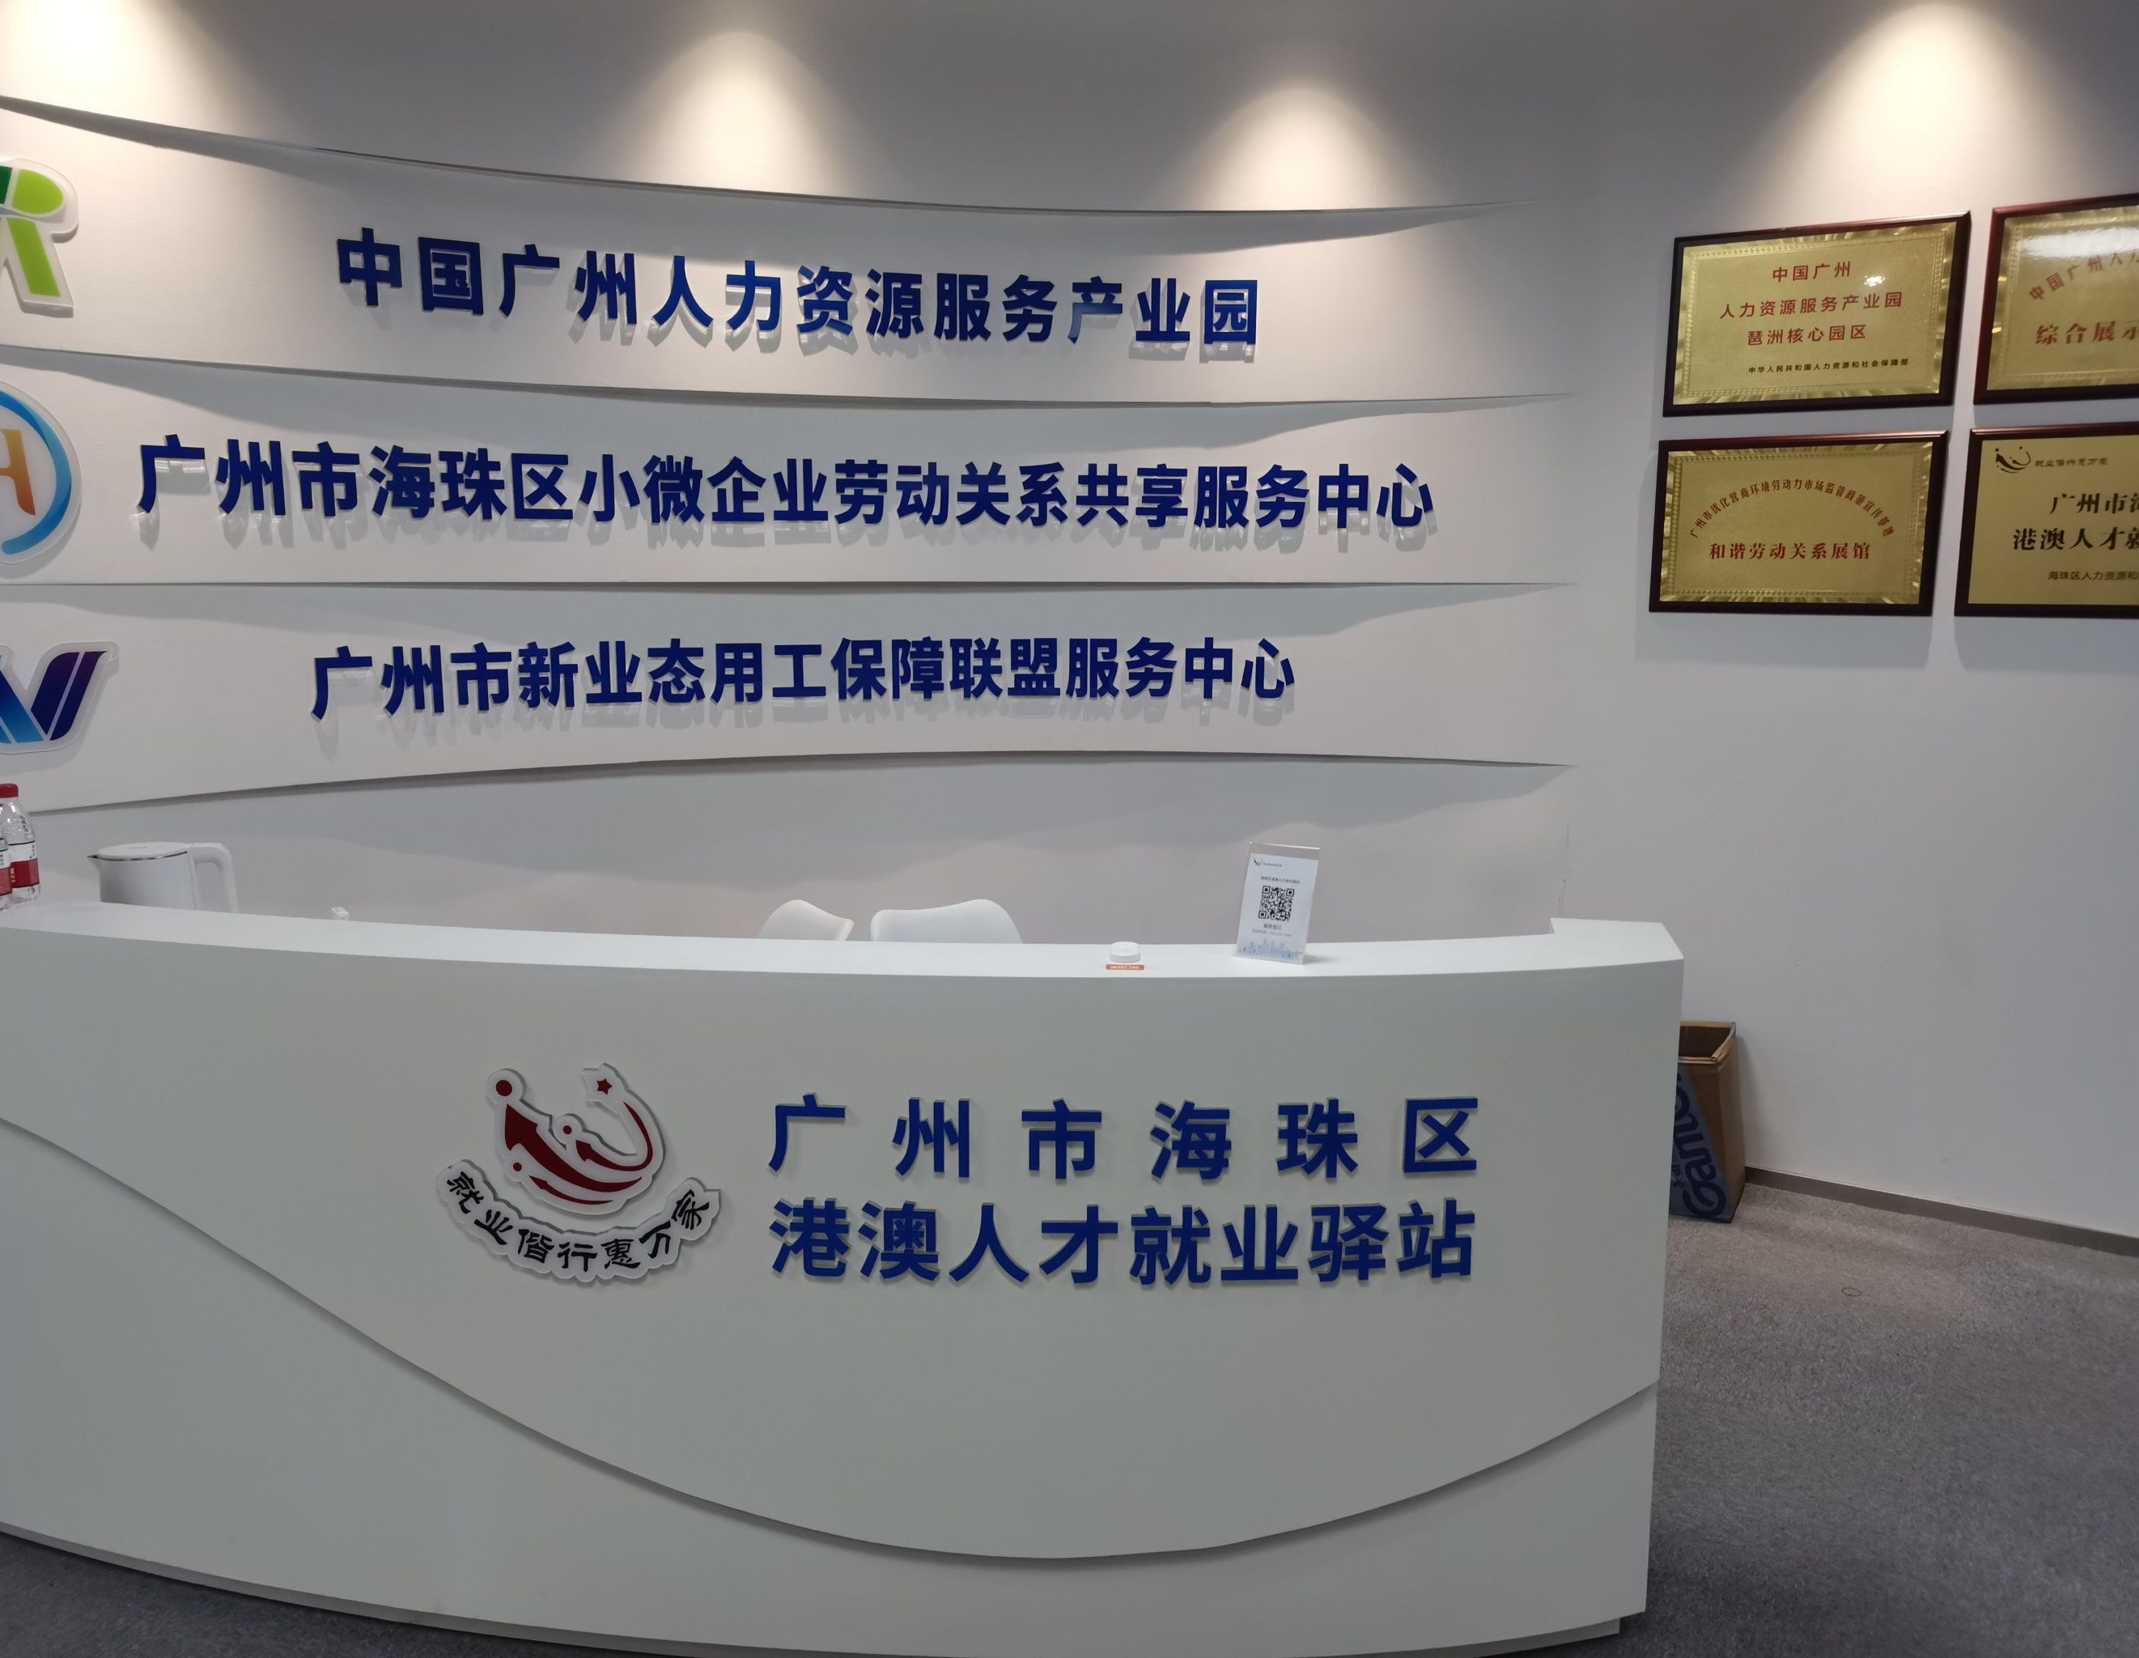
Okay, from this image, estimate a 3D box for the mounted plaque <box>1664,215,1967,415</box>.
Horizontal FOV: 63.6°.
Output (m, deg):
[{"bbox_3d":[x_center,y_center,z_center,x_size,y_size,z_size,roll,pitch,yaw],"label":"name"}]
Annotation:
[{"bbox_3d":[1.641,-1.129,3.824,0.603,0.397,0.025,6,11,33],"label":"mounted plaque"}]

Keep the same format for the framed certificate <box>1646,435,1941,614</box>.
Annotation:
[{"bbox_3d":[1.634,-0.685,3.901,0.603,0.397,0.025,6,11,33],"label":"framed certificate"}]

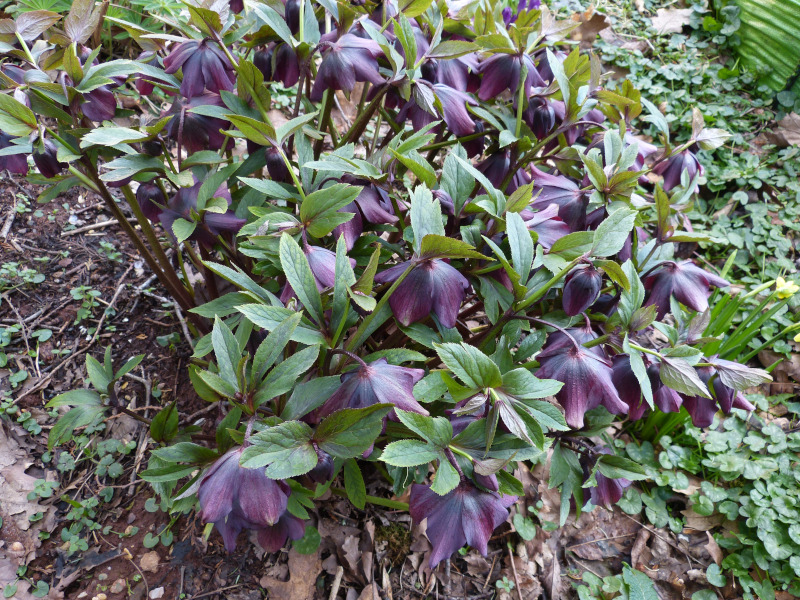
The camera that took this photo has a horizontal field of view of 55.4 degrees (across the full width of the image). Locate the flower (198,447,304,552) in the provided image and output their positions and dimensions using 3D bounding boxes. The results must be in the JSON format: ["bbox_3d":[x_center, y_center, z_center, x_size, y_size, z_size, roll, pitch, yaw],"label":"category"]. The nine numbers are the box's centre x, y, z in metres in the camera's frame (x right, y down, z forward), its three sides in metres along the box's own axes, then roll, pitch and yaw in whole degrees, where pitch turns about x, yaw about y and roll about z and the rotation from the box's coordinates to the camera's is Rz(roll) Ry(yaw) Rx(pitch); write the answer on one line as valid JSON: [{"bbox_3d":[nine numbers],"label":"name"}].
[{"bbox_3d":[-0.106,0.141,0.540,0.072,0.058,0.066,5,18,-2],"label":"flower"}]

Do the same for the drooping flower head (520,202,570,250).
[{"bbox_3d":[0.134,-0.069,0.710,0.055,0.043,0.055,3,33,13],"label":"drooping flower head"}]

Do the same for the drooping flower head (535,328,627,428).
[{"bbox_3d":[0.140,0.062,0.585,0.068,0.050,0.065,7,37,18],"label":"drooping flower head"}]

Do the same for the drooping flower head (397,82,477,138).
[{"bbox_3d":[0.037,-0.194,0.780,0.080,0.049,0.066,0,37,0],"label":"drooping flower head"}]

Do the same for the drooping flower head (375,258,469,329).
[{"bbox_3d":[0.017,-0.005,0.585,0.070,0.046,0.064,0,19,0],"label":"drooping flower head"}]

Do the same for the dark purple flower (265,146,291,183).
[{"bbox_3d":[-0.119,-0.131,0.740,0.025,0.036,0.025,0,37,0],"label":"dark purple flower"}]

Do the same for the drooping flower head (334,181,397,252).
[{"bbox_3d":[-0.035,-0.079,0.720,0.064,0.054,0.060,0,37,0],"label":"drooping flower head"}]

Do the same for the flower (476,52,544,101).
[{"bbox_3d":[0.115,-0.234,0.800,0.068,0.046,0.065,5,38,7],"label":"flower"}]

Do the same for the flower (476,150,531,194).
[{"bbox_3d":[0.095,-0.117,0.700,0.050,0.042,0.048,13,31,15],"label":"flower"}]

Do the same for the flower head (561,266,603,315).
[{"bbox_3d":[0.139,-0.007,0.580,0.029,0.037,0.029,0,27,0],"label":"flower head"}]

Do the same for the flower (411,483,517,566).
[{"bbox_3d":[0.043,0.155,0.530,0.071,0.048,0.064,-3,14,-4],"label":"flower"}]

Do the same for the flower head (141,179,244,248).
[{"bbox_3d":[-0.182,-0.078,0.690,0.078,0.052,0.068,-11,34,-13],"label":"flower head"}]

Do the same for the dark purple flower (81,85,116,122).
[{"bbox_3d":[-0.297,-0.194,0.750,0.042,0.038,0.040,-6,29,-8],"label":"dark purple flower"}]

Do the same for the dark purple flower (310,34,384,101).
[{"bbox_3d":[-0.055,-0.244,0.800,0.077,0.053,0.066,0,37,0],"label":"dark purple flower"}]

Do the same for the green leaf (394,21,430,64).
[{"bbox_3d":[0.010,-0.281,0.830,0.055,0.047,0.052,0,38,1],"label":"green leaf"}]

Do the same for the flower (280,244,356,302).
[{"bbox_3d":[-0.067,-0.022,0.630,0.062,0.042,0.058,-6,19,-8],"label":"flower"}]

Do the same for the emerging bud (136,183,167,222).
[{"bbox_3d":[-0.225,-0.088,0.690,0.027,0.036,0.027,-13,40,-16],"label":"emerging bud"}]

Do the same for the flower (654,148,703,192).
[{"bbox_3d":[0.307,-0.143,0.840,0.054,0.043,0.050,0,37,0],"label":"flower"}]

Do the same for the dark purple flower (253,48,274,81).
[{"bbox_3d":[-0.143,-0.247,0.800,0.024,0.033,0.024,0,34,0],"label":"dark purple flower"}]

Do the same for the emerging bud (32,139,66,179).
[{"bbox_3d":[-0.331,-0.134,0.720,0.030,0.037,0.030,-6,29,-8],"label":"emerging bud"}]

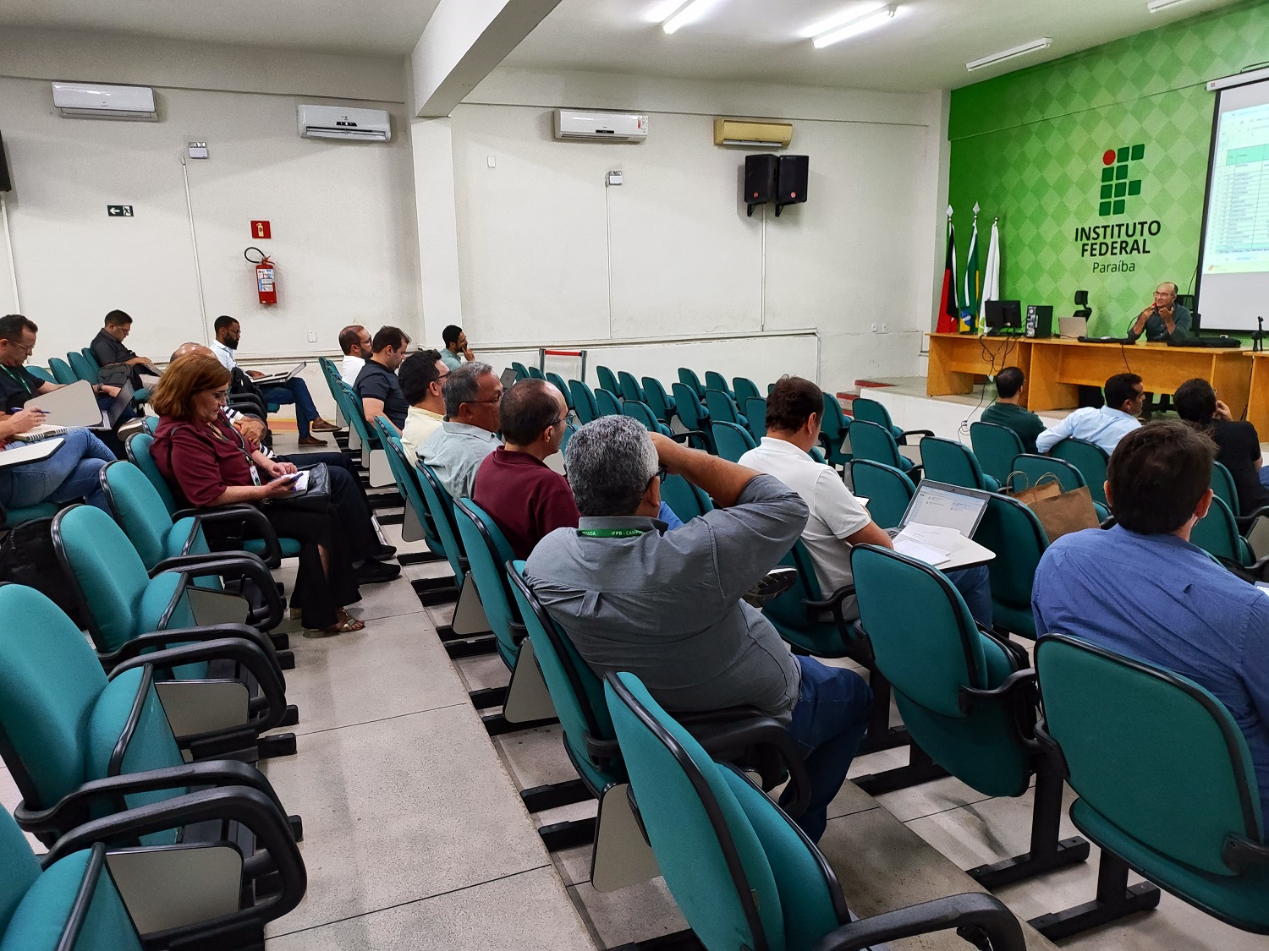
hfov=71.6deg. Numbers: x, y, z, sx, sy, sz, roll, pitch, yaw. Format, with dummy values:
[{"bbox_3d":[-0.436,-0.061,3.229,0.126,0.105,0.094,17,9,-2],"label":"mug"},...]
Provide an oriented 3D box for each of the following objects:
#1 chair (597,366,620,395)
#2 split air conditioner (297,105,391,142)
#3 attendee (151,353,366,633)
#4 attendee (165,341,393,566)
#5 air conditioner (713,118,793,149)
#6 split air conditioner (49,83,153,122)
[{"bbox_3d":[-0.084,-0.813,10.290,0.550,0.870,0.620,-6,13,-21],"label":"chair"},{"bbox_3d":[-3.320,-4.041,10.134,0.988,0.320,0.230,-6,13,-21],"label":"split air conditioner"},{"bbox_3d":[-1.586,0.091,3.741,0.760,1.220,0.520,-5,12,-17],"label":"attendee"},{"bbox_3d":[-1.757,-0.063,4.423,1.000,1.240,0.580,-6,13,-22],"label":"attendee"},{"bbox_3d":[1.640,-4.703,12.112,1.080,0.320,0.240,-6,13,-22],"label":"air conditioner"},{"bbox_3d":[-5.609,-3.956,9.346,0.920,0.300,0.220,-6,13,-22],"label":"split air conditioner"}]

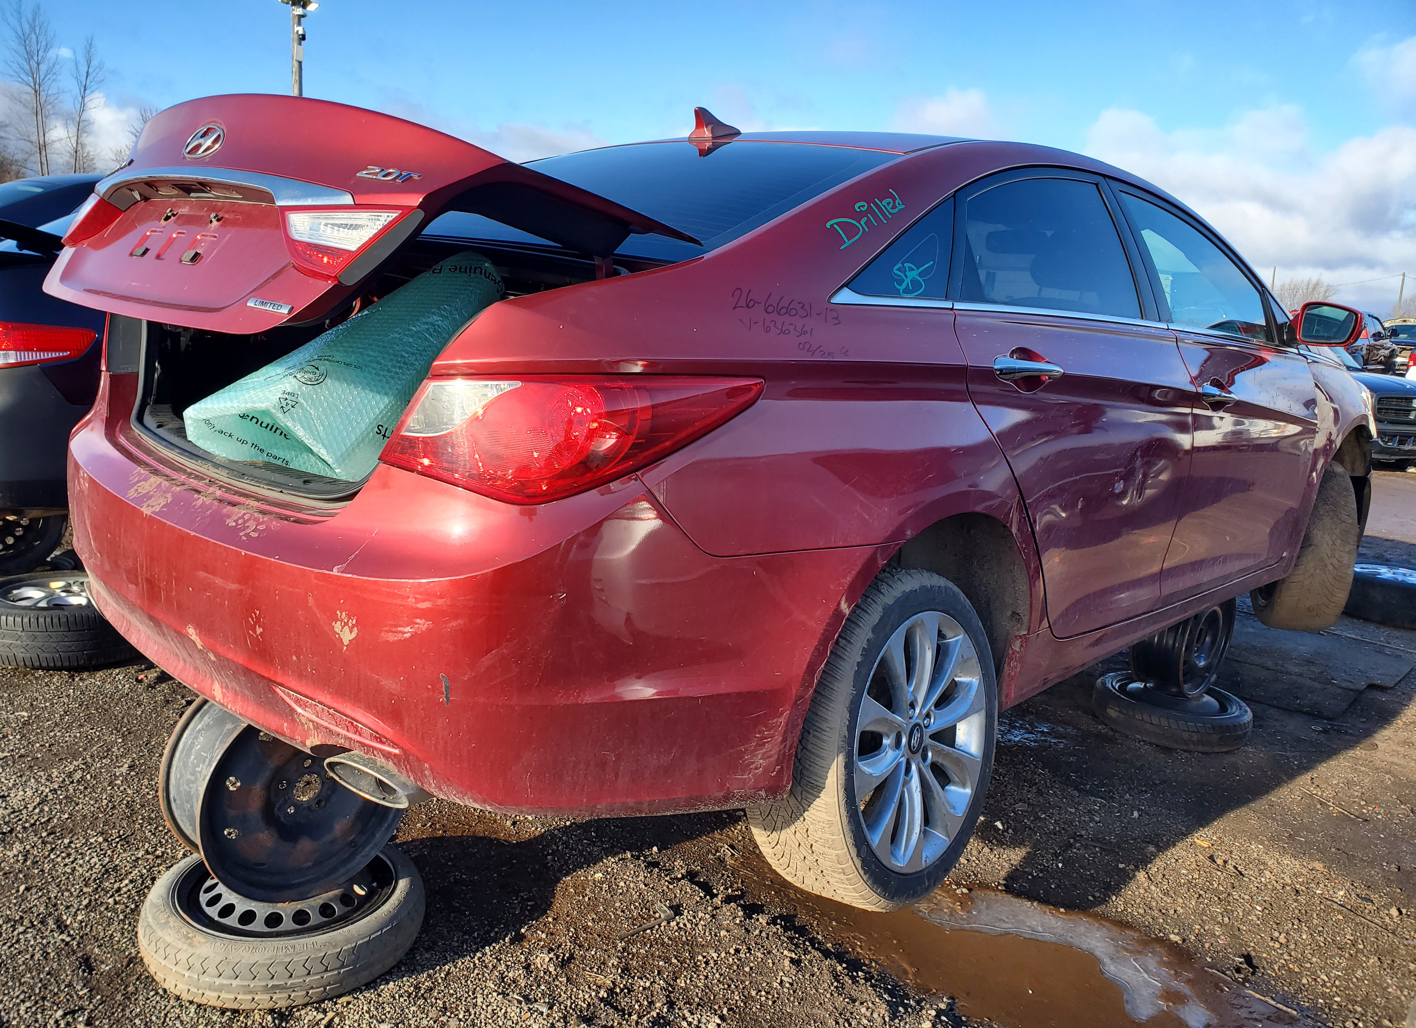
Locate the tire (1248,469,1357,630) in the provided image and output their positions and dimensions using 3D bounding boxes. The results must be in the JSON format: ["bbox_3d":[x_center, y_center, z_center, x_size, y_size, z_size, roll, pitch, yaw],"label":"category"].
[{"bbox_3d":[2.264,0.114,4.072,0.235,0.660,0.660,9,12,16],"label":"tire"}]

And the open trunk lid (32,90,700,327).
[{"bbox_3d":[-0.680,-0.470,1.931,1.230,0.390,0.630,17,1,43],"label":"open trunk lid"}]

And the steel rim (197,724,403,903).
[{"bbox_3d":[-0.882,0.576,2.259,0.440,0.440,0.190,-6,11,-43],"label":"steel rim"}]

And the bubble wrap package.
[{"bbox_3d":[-0.637,-0.243,1.873,0.550,0.220,0.520,-26,22,-17],"label":"bubble wrap package"}]

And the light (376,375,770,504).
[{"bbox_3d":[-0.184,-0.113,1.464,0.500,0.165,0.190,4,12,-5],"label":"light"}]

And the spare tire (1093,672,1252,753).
[{"bbox_3d":[1.719,0.730,3.930,0.575,0.130,0.575,5,10,0],"label":"spare tire"}]

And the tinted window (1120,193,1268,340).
[{"bbox_3d":[1.390,-0.679,2.979,0.760,0.395,0.060,-7,-12,-45],"label":"tinted window"}]

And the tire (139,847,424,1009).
[{"bbox_3d":[-0.913,0.862,2.309,0.567,0.125,0.567,5,10,0],"label":"tire"}]

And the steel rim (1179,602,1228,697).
[{"bbox_3d":[1.705,0.414,3.813,0.430,0.430,0.190,-4,10,-38],"label":"steel rim"}]

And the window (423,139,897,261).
[{"bbox_3d":[-0.244,-0.715,2.310,1.240,0.100,0.720,17,39,43],"label":"window"}]

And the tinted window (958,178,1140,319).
[{"bbox_3d":[0.723,-0.609,2.307,0.820,0.375,0.060,-7,-12,-45],"label":"tinted window"}]

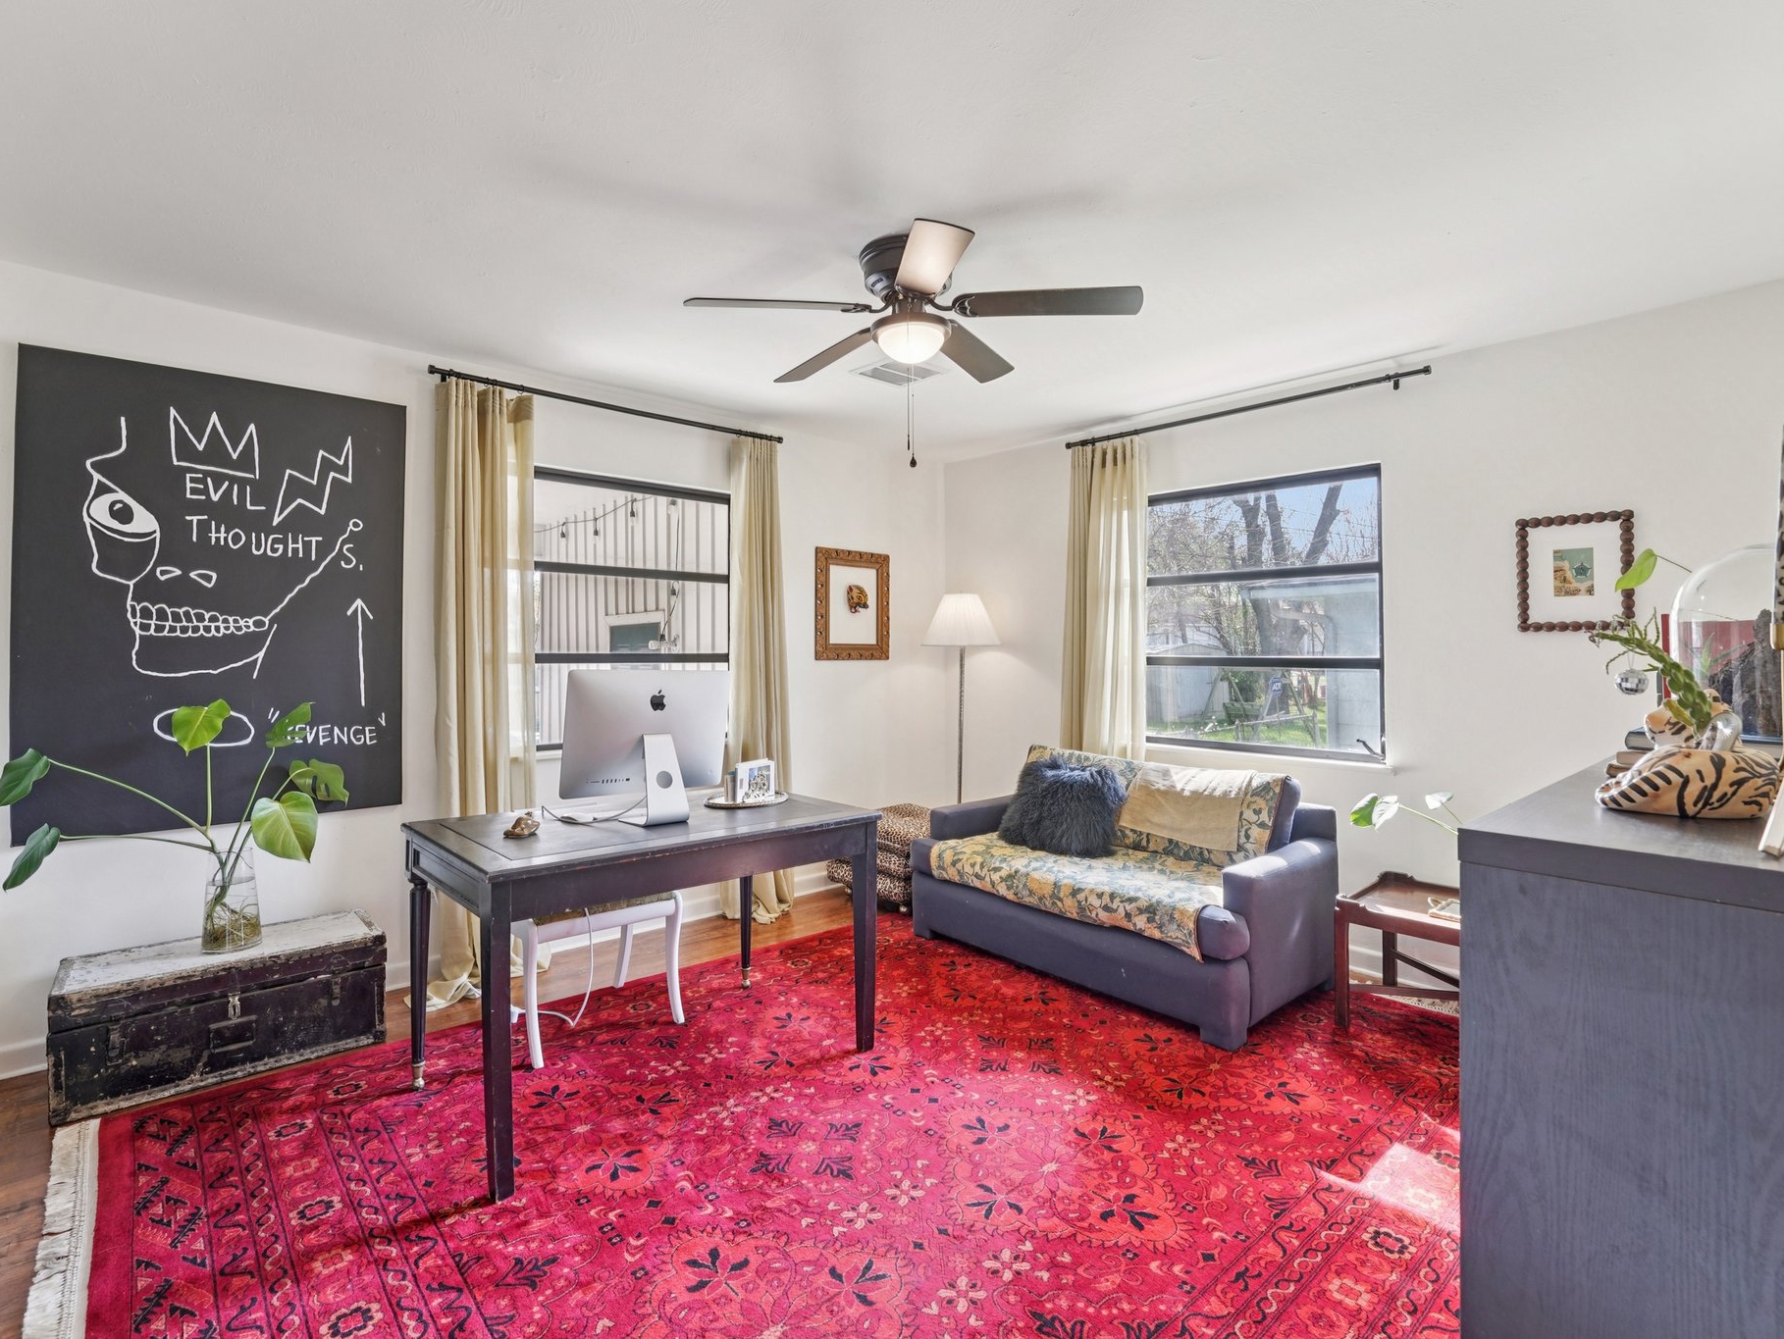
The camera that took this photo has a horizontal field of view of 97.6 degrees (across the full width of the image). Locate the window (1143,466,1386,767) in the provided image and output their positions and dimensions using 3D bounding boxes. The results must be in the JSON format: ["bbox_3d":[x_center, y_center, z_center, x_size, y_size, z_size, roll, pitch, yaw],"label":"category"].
[{"bbox_3d":[1.595,-0.232,3.576,1.130,1.230,0.090,0,0,41],"label":"window"}]

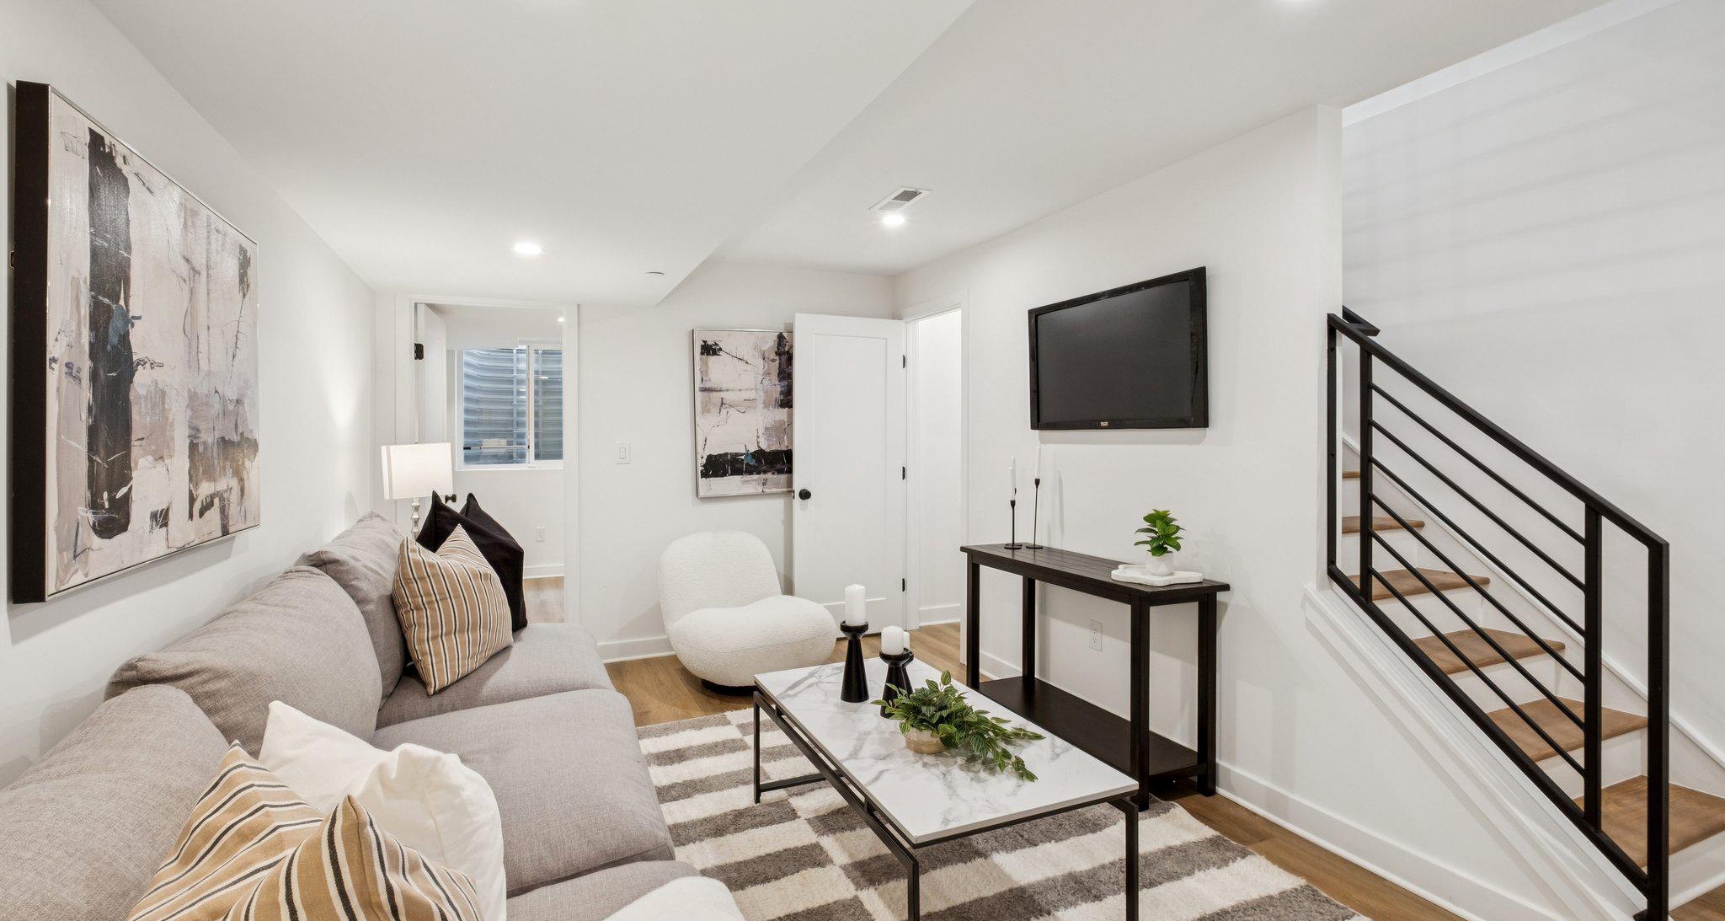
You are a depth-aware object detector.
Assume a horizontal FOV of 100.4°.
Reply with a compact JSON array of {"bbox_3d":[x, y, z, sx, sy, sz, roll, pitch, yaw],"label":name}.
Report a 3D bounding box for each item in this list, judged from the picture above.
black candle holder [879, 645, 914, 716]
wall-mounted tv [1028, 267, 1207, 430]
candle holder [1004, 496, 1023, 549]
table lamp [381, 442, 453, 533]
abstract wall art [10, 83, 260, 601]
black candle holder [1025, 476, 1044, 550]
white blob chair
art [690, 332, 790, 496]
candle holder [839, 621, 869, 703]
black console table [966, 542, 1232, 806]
[{"bbox_3d":[0.097,0.673,2.180,0.086,0.185,0.086,0,1,0],"label":"black candle holder"},{"bbox_3d":[1.032,-0.413,2.986,0.070,0.570,0.965,0,1,-25],"label":"wall-mounted tv"},{"bbox_3d":[0.735,0.312,3.500,0.083,0.235,0.083,0,1,0],"label":"candle holder"},{"bbox_3d":[-1.850,0.235,3.000,0.280,0.630,0.200,-1,2,-38],"label":"table lamp"},{"bbox_3d":[-1.419,-0.185,1.479,0.040,0.755,0.965,0,1,-25],"label":"abstract wall art"},{"bbox_3d":[0.815,0.255,3.397,0.080,0.320,0.080,0,1,0],"label":"black candle holder"},{"bbox_3d":[-0.600,0.775,3.764,0.800,0.760,0.840,-1,1,-42],"label":"white blob chair"},{"bbox_3d":[-0.650,-0.285,4.380,0.750,0.985,0.045,-1,2,-24],"label":"art"},{"bbox_3d":[-0.023,0.638,2.272,0.090,0.232,0.090,0,1,0],"label":"candle holder"},{"bbox_3d":[0.910,0.817,3.090,0.370,0.755,1.210,-1,2,-24],"label":"black console table"}]

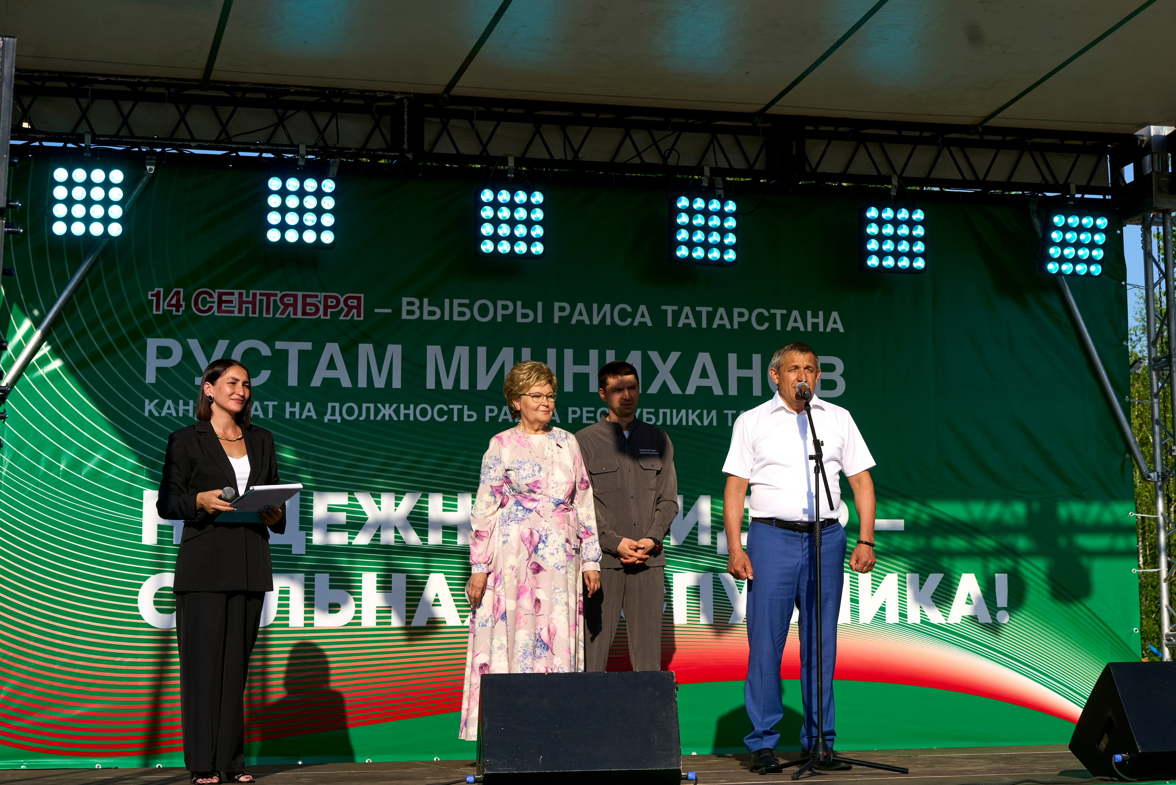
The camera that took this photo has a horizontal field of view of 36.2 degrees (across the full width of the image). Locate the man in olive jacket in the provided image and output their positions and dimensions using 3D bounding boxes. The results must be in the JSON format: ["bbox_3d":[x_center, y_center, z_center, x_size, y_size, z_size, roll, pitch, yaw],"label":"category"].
[{"bbox_3d":[0.172,0.719,7.953,0.480,1.735,0.330,2,-7,-14],"label":"man in olive jacket"}]

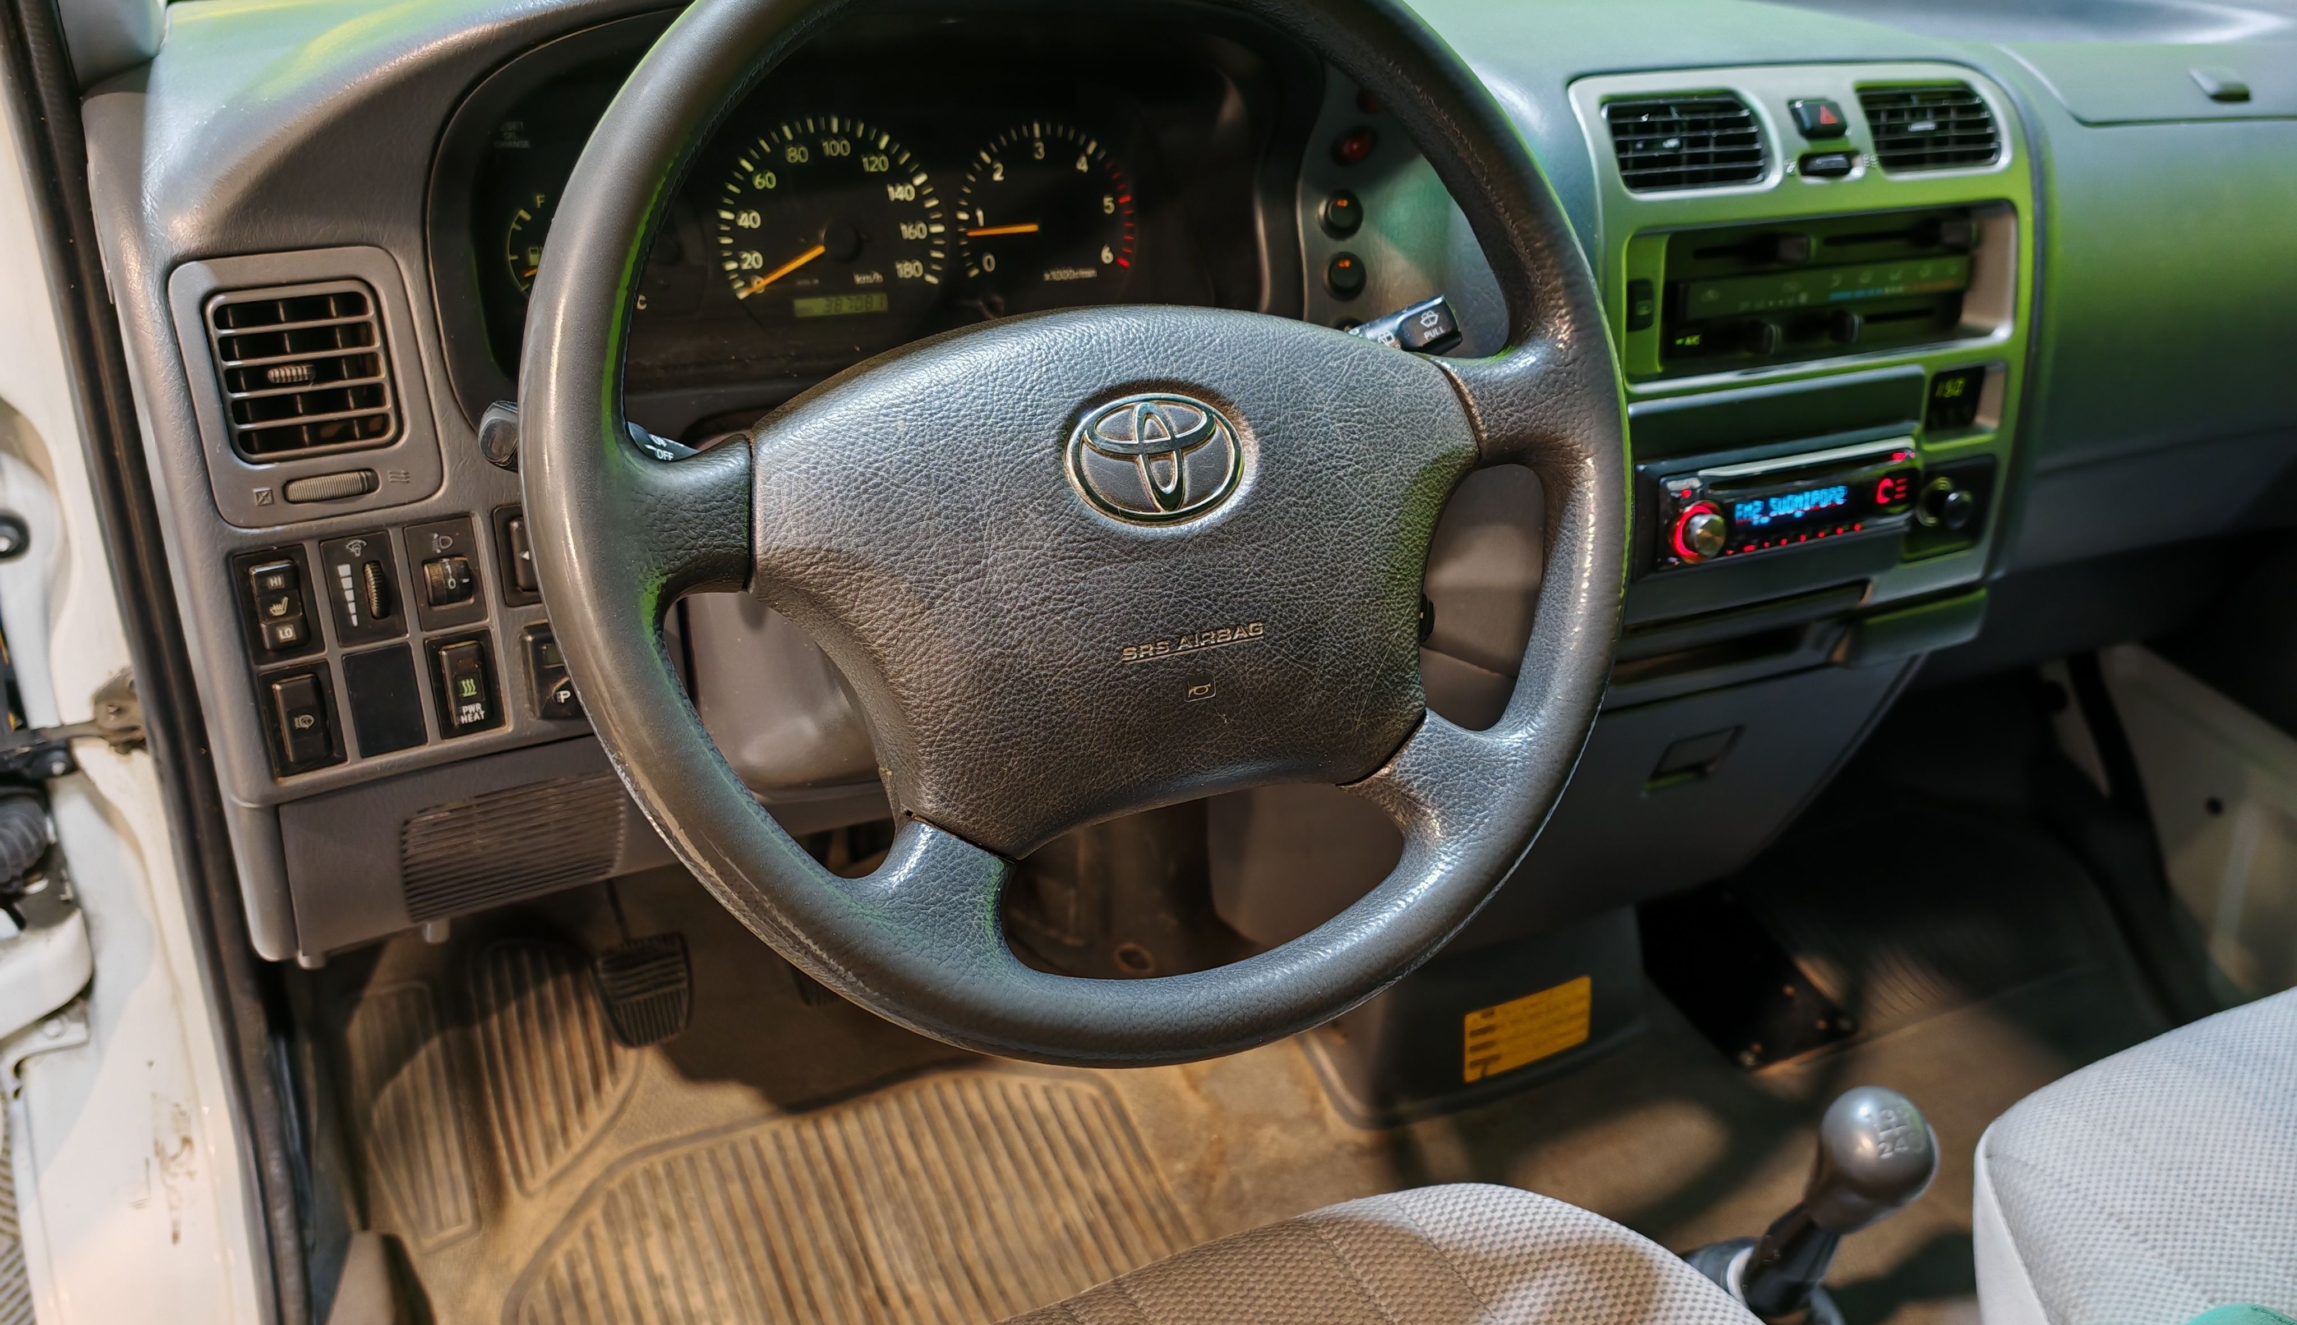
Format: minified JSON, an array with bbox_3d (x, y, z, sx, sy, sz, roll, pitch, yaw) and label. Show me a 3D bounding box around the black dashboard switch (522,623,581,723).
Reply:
[{"bbox_3d":[-0.237,0.001,0.734,0.032,0.038,0.025,-12,22,-24],"label":"black dashboard switch"}]

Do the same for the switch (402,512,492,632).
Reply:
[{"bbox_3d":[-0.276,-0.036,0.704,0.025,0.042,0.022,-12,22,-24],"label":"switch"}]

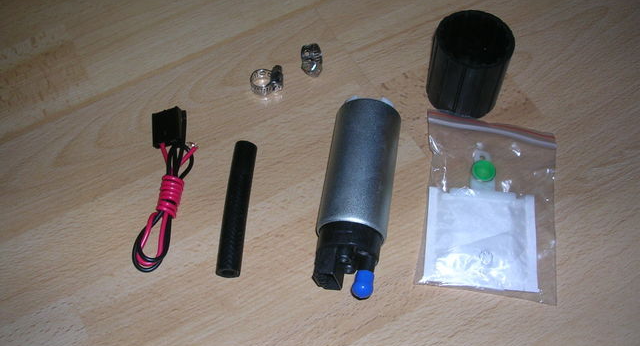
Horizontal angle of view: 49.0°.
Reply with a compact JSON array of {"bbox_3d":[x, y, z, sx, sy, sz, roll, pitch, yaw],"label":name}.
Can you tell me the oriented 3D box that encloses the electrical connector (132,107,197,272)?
[{"bbox_3d":[-0.092,0.007,0.417,0.030,0.013,0.108,2,58,2],"label":"electrical connector"}]

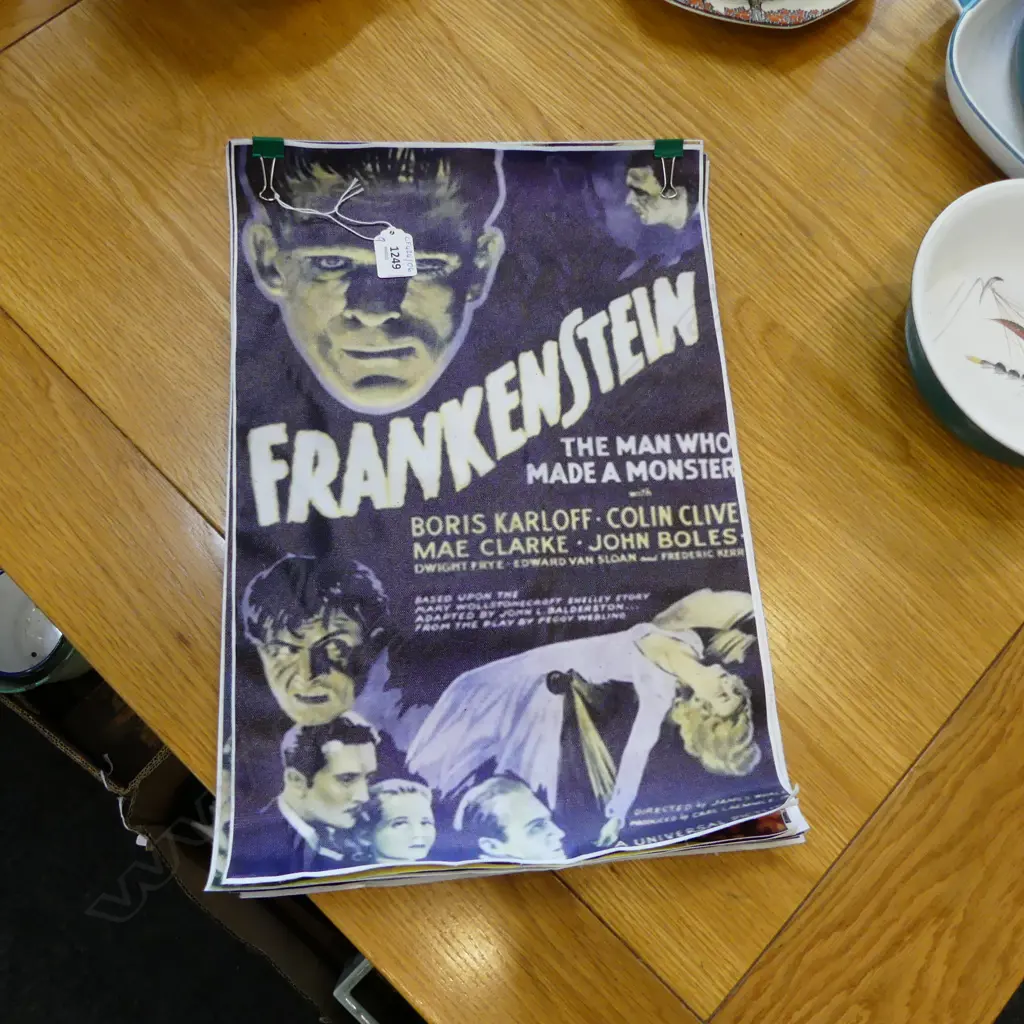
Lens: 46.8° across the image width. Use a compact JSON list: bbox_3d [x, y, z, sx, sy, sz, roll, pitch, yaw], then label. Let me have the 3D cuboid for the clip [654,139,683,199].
[{"bbox_3d":[0.100,-0.217,0.754,0.019,0.010,0.042,2,70,-8],"label":"clip"}]

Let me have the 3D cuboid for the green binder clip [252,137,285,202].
[{"bbox_3d":[-0.146,-0.205,0.712,0.019,0.010,0.042,-1,70,-9],"label":"green binder clip"}]

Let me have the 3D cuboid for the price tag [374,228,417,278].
[{"bbox_3d":[-0.069,-0.155,0.703,0.023,0.002,0.034,-6,71,-11],"label":"price tag"}]

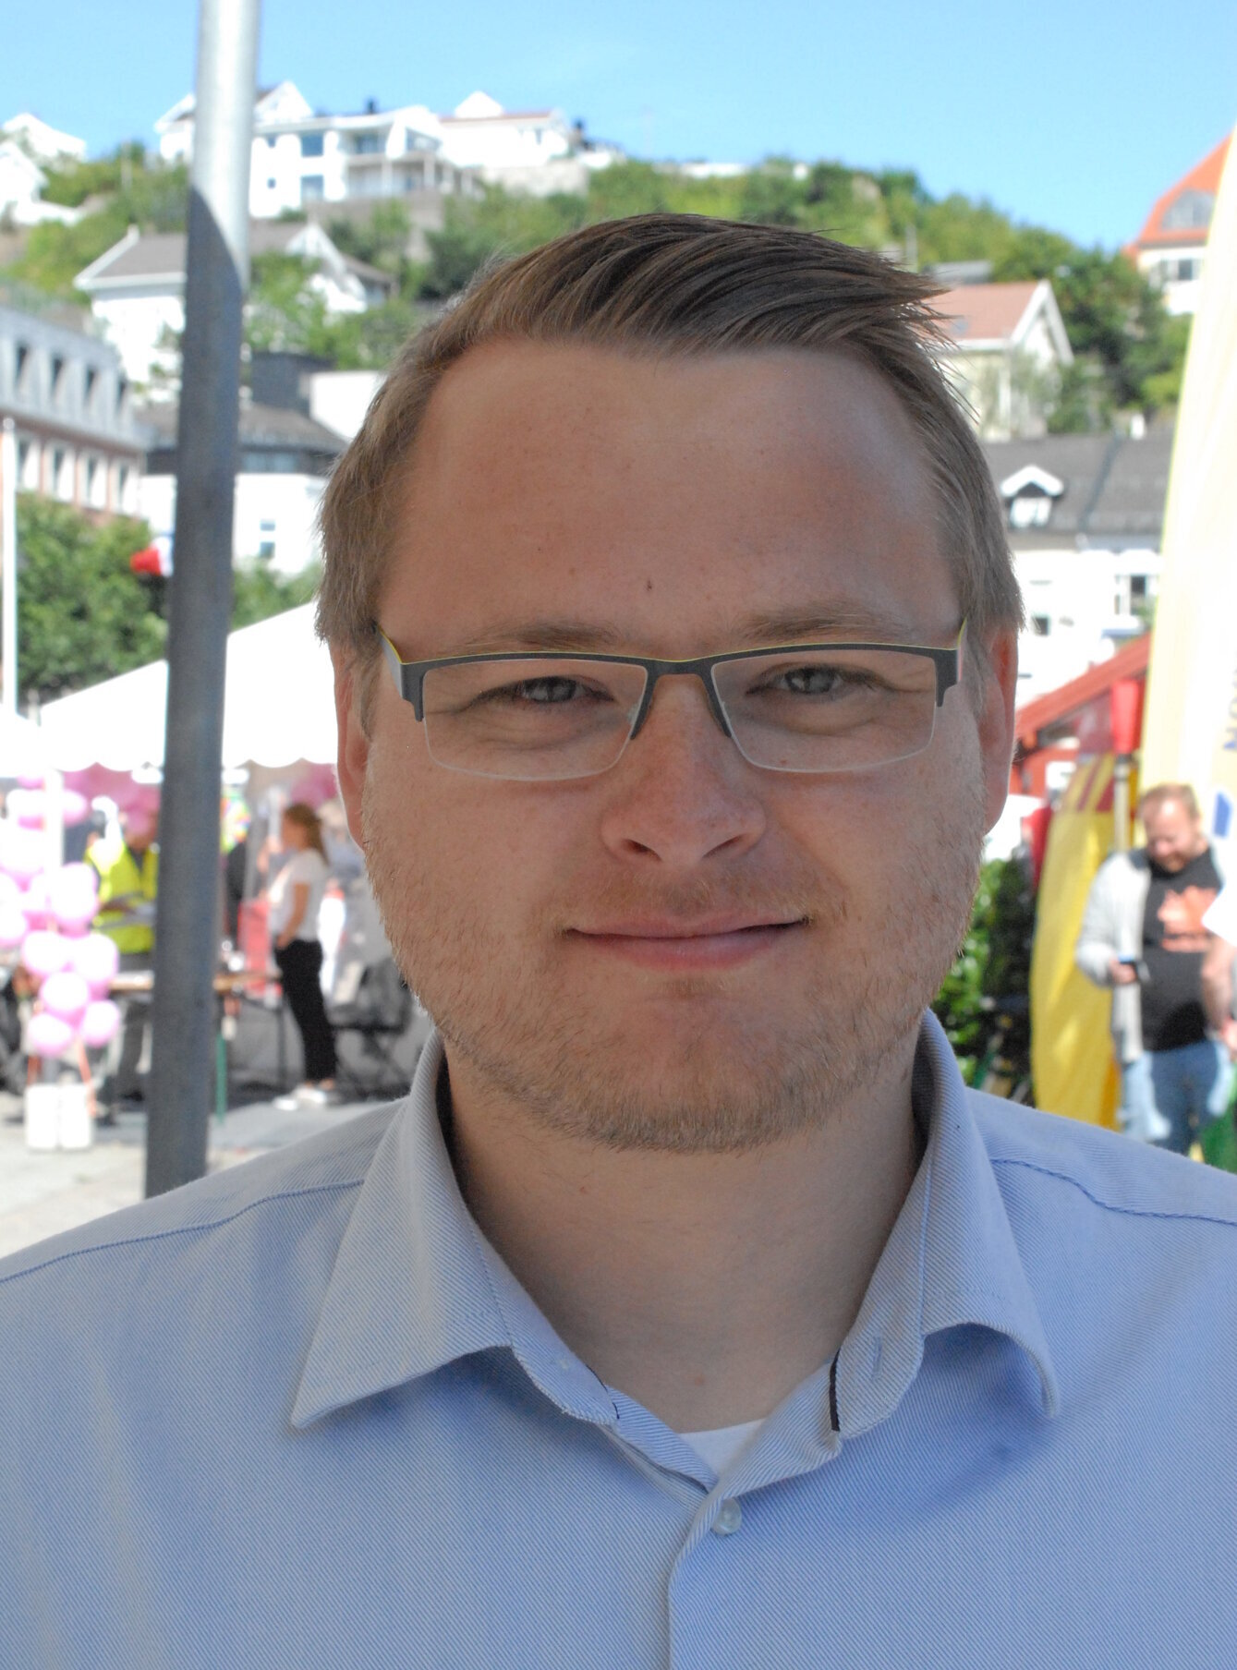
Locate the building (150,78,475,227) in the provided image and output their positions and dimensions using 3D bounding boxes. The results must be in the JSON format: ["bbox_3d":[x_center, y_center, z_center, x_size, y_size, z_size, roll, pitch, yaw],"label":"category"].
[{"bbox_3d":[-20.245,-45.354,205.000,19.000,9.200,11.000,0,0,13],"label":"building"}]

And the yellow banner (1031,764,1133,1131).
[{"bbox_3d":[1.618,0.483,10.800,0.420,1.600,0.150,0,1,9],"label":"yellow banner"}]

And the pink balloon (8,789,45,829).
[{"bbox_3d":[-2.936,-0.129,15.300,0.235,0.260,0.235,0,1,0],"label":"pink balloon"}]

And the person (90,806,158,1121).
[{"bbox_3d":[-2.744,0.729,17.400,0.560,1.740,0.420,0,0,-24],"label":"person"}]

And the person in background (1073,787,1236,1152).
[{"bbox_3d":[1.685,0.721,9.600,0.560,1.740,0.380,0,1,6],"label":"person in background"}]

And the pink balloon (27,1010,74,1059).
[{"bbox_3d":[-2.781,0.979,15.100,0.235,0.255,0.235,0,1,0],"label":"pink balloon"}]

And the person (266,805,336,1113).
[{"bbox_3d":[-1.773,0.668,17.300,0.400,1.680,0.460,0,0,-9],"label":"person"}]

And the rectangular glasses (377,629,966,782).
[{"bbox_3d":[0.013,-0.041,0.812,0.150,0.042,0.140,-2,9,-1],"label":"rectangular glasses"}]

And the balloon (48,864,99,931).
[{"bbox_3d":[-2.668,0.300,15.100,0.245,0.290,0.245,0,1,0],"label":"balloon"}]

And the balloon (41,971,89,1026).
[{"bbox_3d":[-2.653,0.783,14.800,0.235,0.260,0.235,0,0,0],"label":"balloon"}]

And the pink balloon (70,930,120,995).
[{"bbox_3d":[-2.565,0.626,15.100,0.240,0.280,0.240,0,1,0],"label":"pink balloon"}]

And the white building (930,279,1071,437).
[{"bbox_3d":[13.700,-19.800,134.000,9.500,7.600,7.200,0,1,24],"label":"white building"}]

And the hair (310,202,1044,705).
[{"bbox_3d":[0.013,-0.077,0.820,0.185,0.175,0.205,-1,1,0],"label":"hair"}]

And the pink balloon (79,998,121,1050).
[{"bbox_3d":[-2.490,0.908,14.800,0.220,0.250,0.220,0,0,0],"label":"pink balloon"}]

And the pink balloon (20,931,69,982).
[{"bbox_3d":[-2.769,0.583,14.900,0.235,0.255,0.235,0,0,0],"label":"pink balloon"}]

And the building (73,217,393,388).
[{"bbox_3d":[-18.120,-25.019,145.000,12.000,8.200,9.500,0,0,25],"label":"building"}]

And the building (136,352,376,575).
[{"bbox_3d":[-14.275,-14.538,122.000,10.500,9.000,10.000,0,0,-5],"label":"building"}]

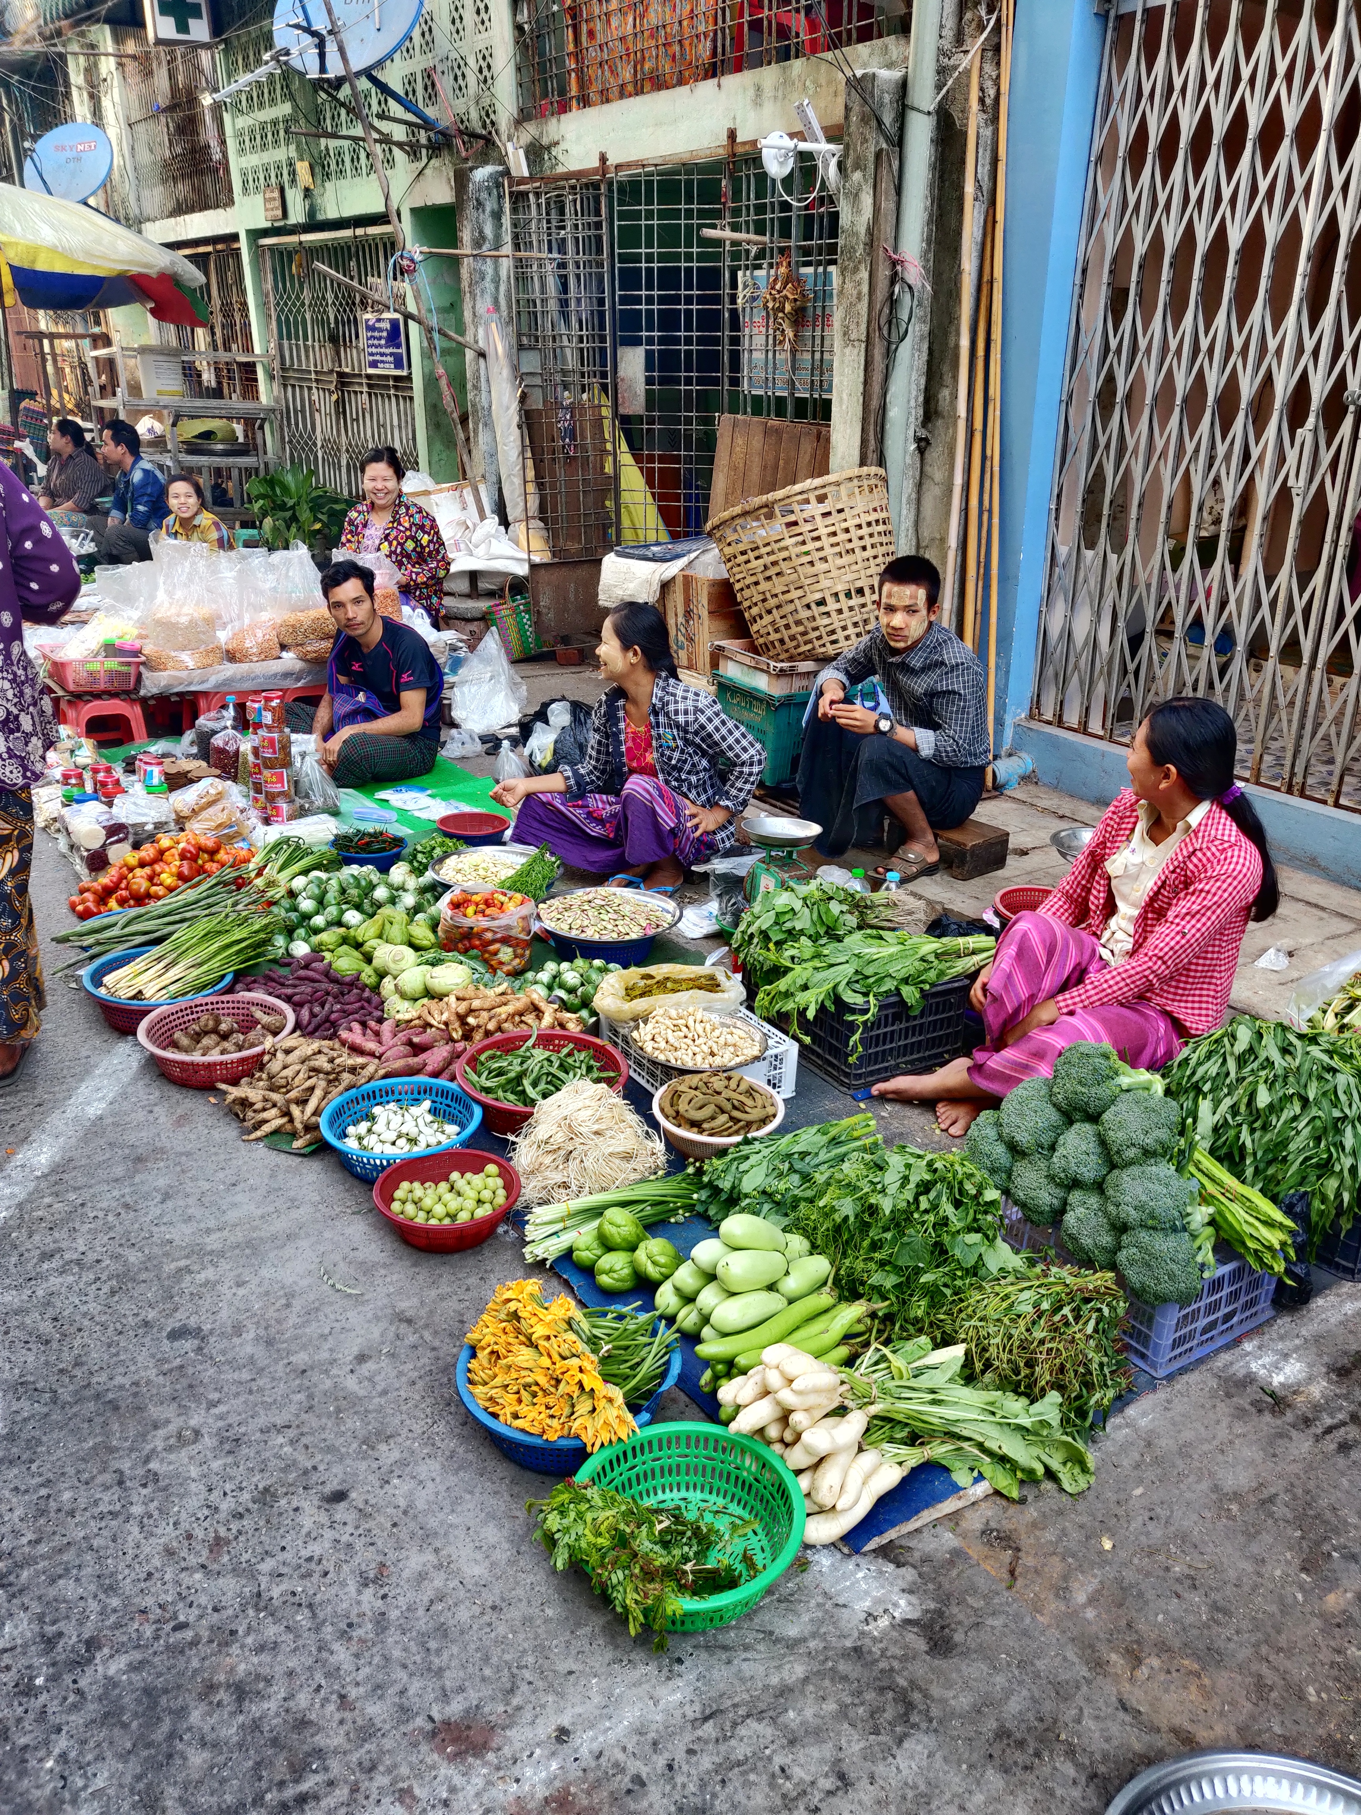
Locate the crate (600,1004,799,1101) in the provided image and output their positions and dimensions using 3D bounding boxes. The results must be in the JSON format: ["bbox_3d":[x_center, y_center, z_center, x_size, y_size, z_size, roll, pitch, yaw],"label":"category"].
[{"bbox_3d":[0.043,0.313,2.941,0.318,0.130,0.315,-10,26,-20],"label":"crate"}]

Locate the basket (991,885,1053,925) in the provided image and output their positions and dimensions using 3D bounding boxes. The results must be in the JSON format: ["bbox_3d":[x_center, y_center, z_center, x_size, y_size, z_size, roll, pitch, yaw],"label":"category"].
[{"bbox_3d":[0.869,0.026,3.258,0.190,0.100,0.190,0,26,0],"label":"basket"}]

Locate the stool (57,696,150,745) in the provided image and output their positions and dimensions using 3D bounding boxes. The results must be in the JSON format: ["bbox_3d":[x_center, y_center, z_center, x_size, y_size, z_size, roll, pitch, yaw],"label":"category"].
[{"bbox_3d":[-2.434,-0.795,5.481,0.330,0.200,0.280,-13,26,-27],"label":"stool"}]

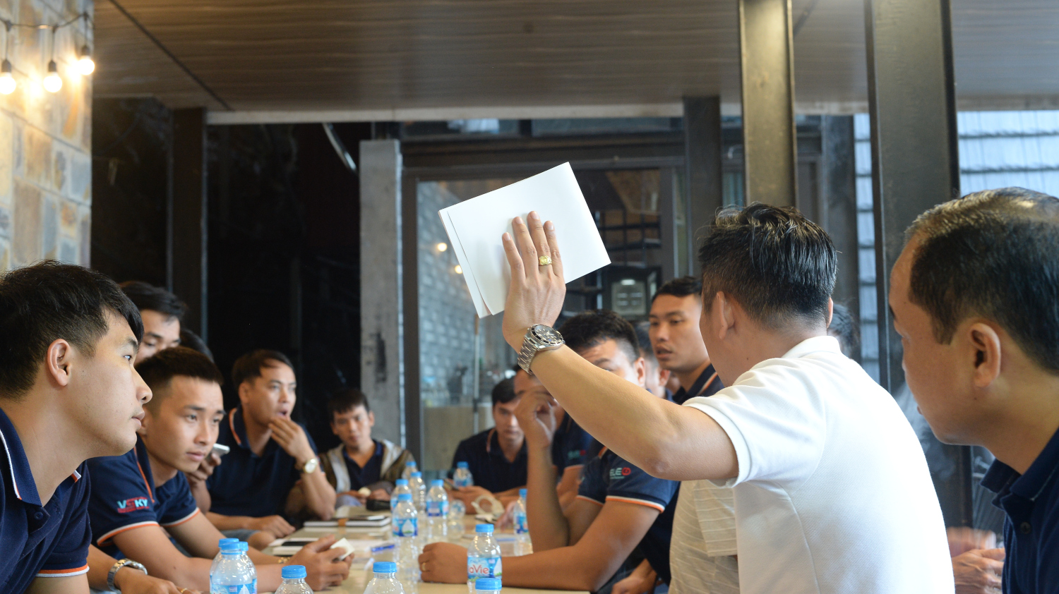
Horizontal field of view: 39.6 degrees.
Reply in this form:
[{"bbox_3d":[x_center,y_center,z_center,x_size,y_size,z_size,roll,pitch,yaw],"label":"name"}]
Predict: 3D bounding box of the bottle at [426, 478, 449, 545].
[{"bbox_3d":[-0.254,0.594,4.070,0.060,0.169,0.060,-1,-4,0],"label":"bottle"}]

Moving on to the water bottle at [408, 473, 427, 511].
[{"bbox_3d":[-0.350,0.631,4.570,0.060,0.169,0.060,-1,-4,0],"label":"water bottle"}]

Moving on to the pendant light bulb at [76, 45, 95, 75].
[{"bbox_3d":[-1.619,-0.864,5.360,0.058,0.108,0.058,-1,-4,0],"label":"pendant light bulb"}]

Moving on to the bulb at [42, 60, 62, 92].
[{"bbox_3d":[-1.623,-0.751,5.000,0.058,0.108,0.058,-1,-4,0],"label":"bulb"}]

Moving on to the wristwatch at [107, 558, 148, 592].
[{"bbox_3d":[-0.670,0.464,2.450,0.066,0.056,0.036,39,-13,-37],"label":"wristwatch"}]

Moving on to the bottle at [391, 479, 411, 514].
[{"bbox_3d":[-0.353,0.597,4.090,0.060,0.169,0.060,-1,-4,0],"label":"bottle"}]

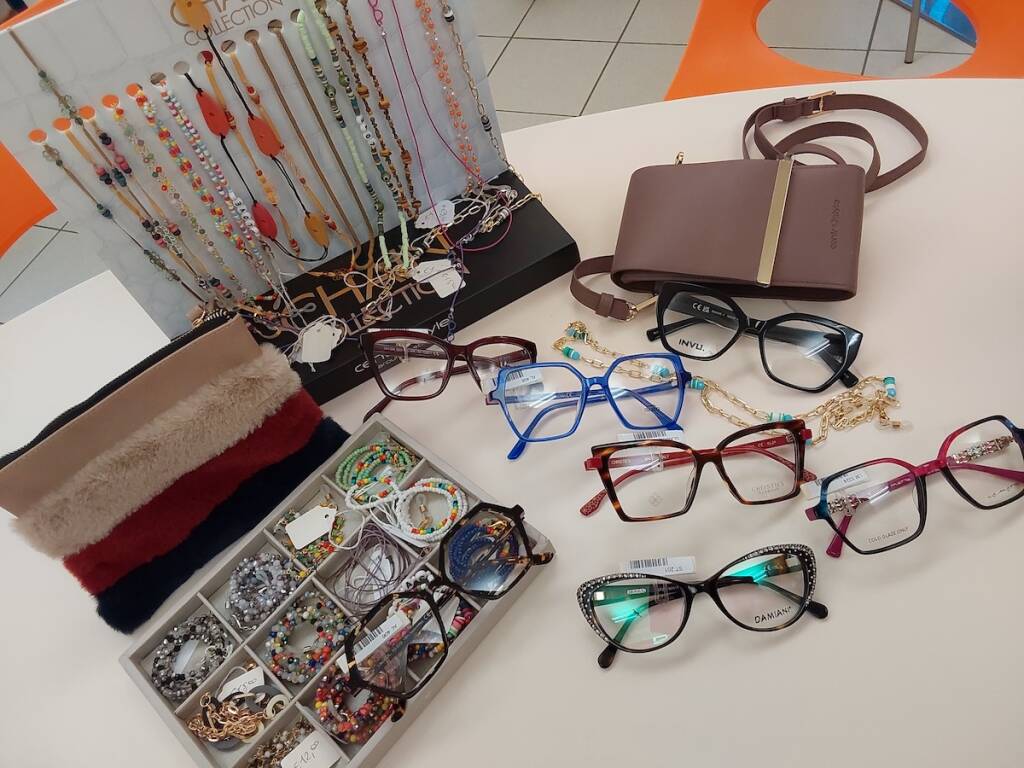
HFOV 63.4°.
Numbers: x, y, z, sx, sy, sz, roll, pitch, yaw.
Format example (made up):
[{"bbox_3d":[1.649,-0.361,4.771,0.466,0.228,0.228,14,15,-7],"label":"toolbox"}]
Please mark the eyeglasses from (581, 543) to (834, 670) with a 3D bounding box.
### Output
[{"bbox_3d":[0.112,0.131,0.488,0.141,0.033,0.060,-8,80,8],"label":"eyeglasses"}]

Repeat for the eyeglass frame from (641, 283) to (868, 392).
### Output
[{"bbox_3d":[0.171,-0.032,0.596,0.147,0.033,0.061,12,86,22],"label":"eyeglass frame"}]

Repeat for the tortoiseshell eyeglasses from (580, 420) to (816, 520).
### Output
[{"bbox_3d":[0.120,0.059,0.542,0.151,0.033,0.051,-8,80,8],"label":"tortoiseshell eyeglasses"}]

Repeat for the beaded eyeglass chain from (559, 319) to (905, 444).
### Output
[{"bbox_3d":[0.142,0.005,0.584,0.246,0.012,0.080,11,57,21],"label":"beaded eyeglass chain"}]

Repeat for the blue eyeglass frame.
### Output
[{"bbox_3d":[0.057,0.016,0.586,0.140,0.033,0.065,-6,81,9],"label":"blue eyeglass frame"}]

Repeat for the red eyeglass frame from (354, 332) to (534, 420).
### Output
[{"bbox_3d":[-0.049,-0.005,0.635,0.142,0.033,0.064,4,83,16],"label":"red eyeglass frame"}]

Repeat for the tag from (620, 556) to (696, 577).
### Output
[{"bbox_3d":[0.090,0.112,0.504,0.043,0.002,0.011,-7,72,9],"label":"tag"}]

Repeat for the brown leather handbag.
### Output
[{"bbox_3d":[0.197,-0.152,0.674,0.256,0.034,0.257,7,56,18],"label":"brown leather handbag"}]

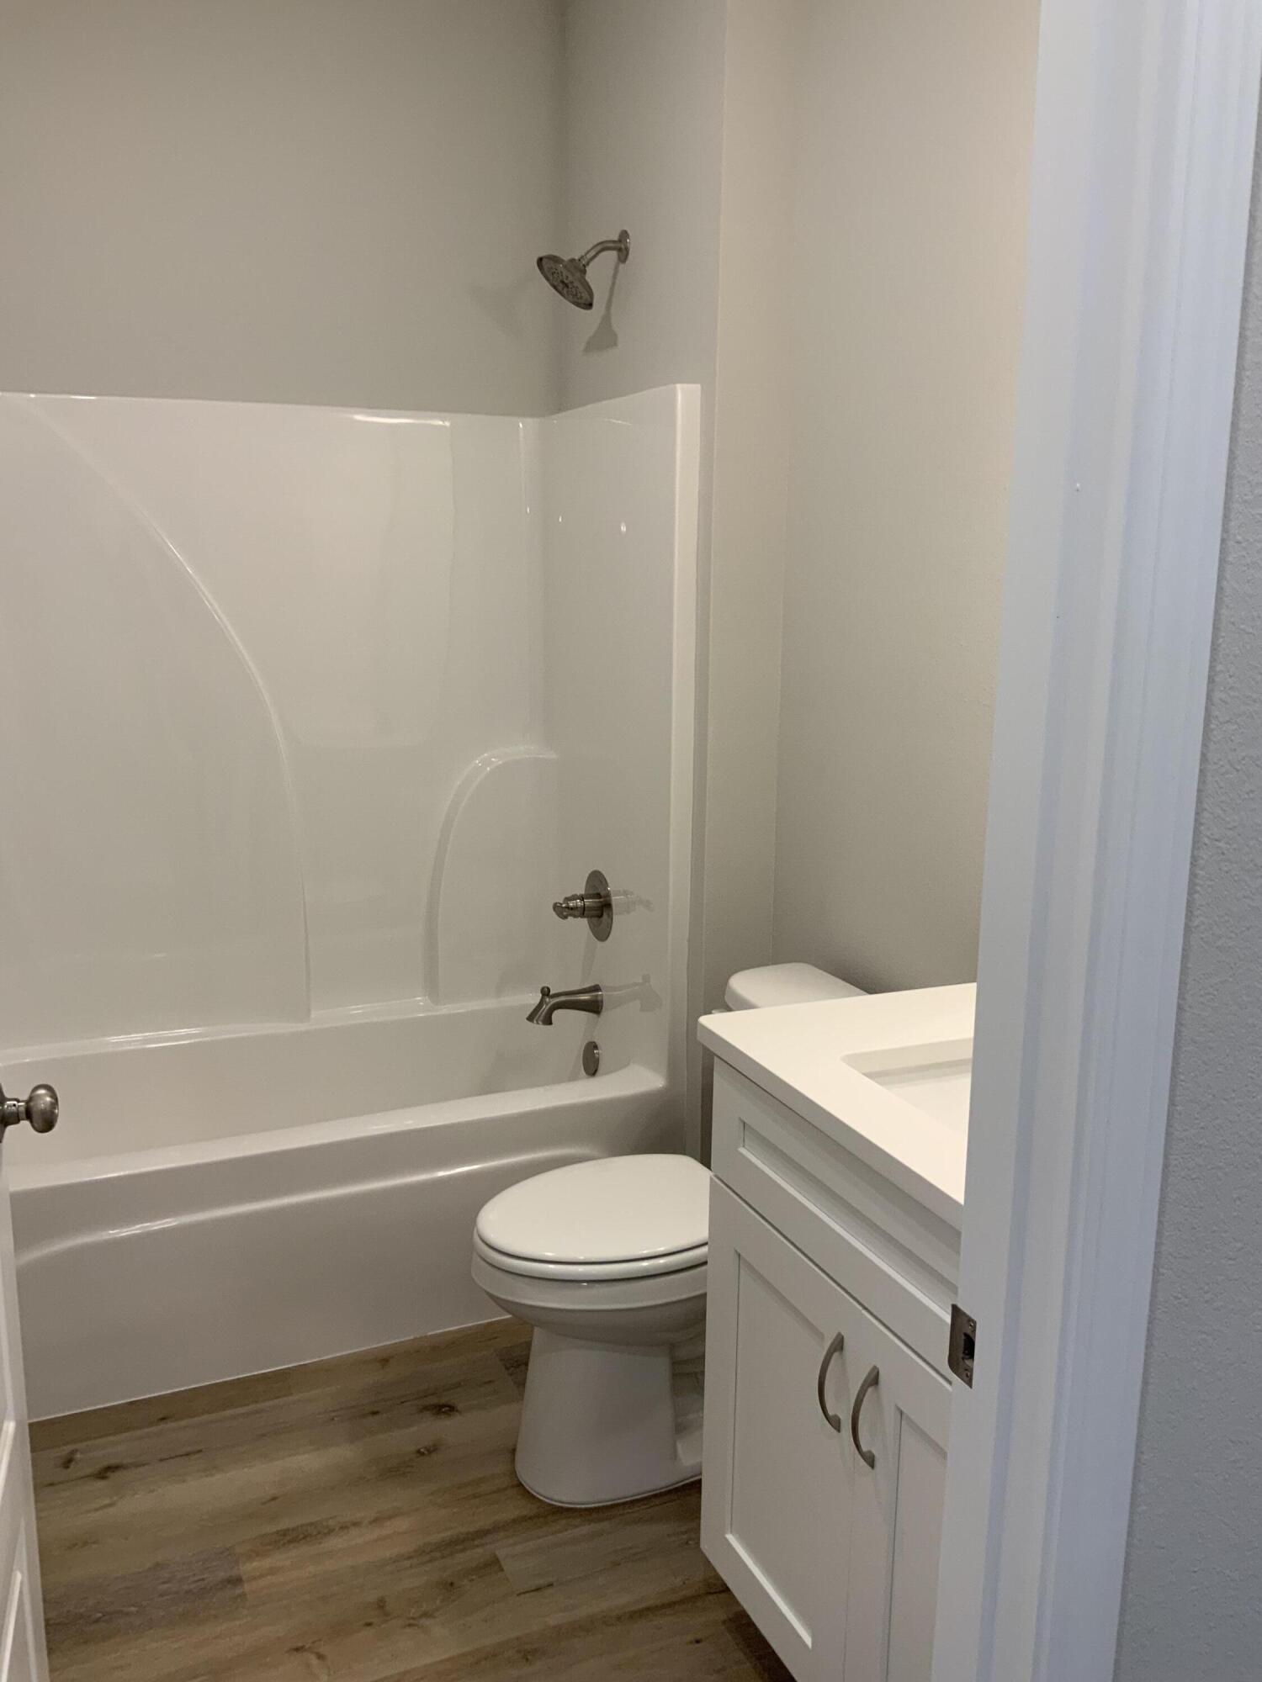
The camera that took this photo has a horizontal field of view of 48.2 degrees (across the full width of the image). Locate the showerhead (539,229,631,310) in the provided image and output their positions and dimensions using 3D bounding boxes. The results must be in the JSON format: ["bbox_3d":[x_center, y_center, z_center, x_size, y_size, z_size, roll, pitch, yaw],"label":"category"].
[{"bbox_3d":[-0.099,-1.181,2.901,0.192,0.163,0.144,-4,13,-23],"label":"showerhead"}]

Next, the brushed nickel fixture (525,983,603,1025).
[{"bbox_3d":[-0.152,0.368,3.203,0.174,0.092,0.066,-4,13,-23],"label":"brushed nickel fixture"}]

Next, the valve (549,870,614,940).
[{"bbox_3d":[-0.122,0.152,3.173,0.112,0.159,0.160,-4,13,-23],"label":"valve"}]

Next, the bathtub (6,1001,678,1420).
[{"bbox_3d":[-0.735,0.696,3.017,1.510,0.450,0.785,-4,13,-23],"label":"bathtub"}]

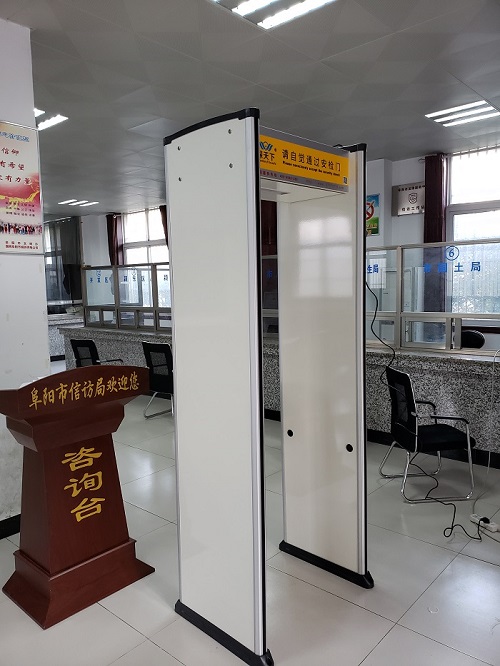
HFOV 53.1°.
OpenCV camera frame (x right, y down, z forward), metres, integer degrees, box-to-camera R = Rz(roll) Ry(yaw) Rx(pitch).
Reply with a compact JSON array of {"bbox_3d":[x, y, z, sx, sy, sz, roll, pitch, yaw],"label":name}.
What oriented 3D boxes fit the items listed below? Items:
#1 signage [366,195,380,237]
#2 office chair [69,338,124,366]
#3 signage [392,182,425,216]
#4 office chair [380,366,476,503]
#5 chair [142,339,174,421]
[{"bbox_3d":[1.581,-1.588,6.856,0.410,0.550,0.015,3,7,42],"label":"signage"},{"bbox_3d":[-2.098,0.527,6.900,0.530,0.925,0.575,1,5,28],"label":"office chair"},{"bbox_3d":[2.150,-1.779,6.610,0.600,0.400,0.025,3,7,42],"label":"signage"},{"bbox_3d":[1.347,0.727,3.798,0.575,0.925,0.530,-2,5,-6],"label":"office chair"},{"bbox_3d":[-0.930,0.575,6.078,0.530,0.925,0.575,2,6,36],"label":"chair"}]

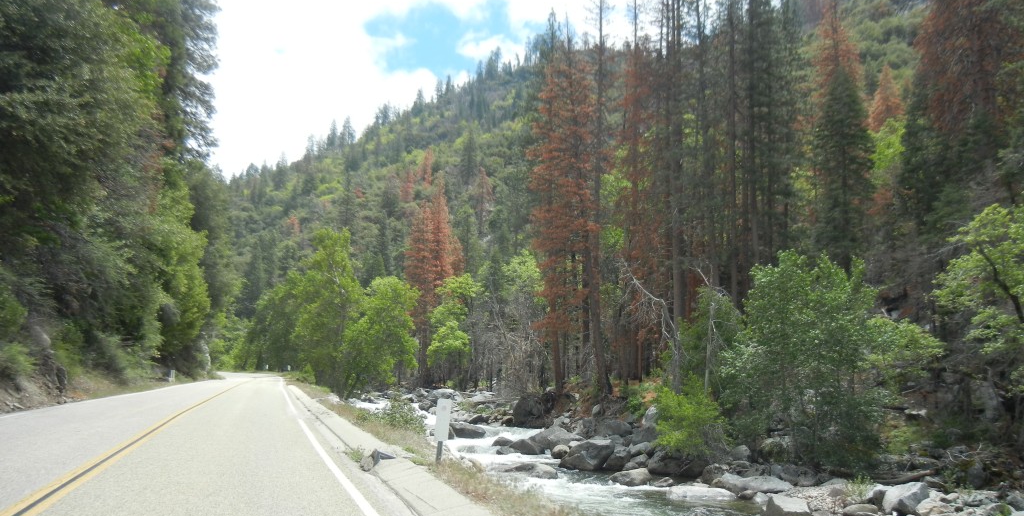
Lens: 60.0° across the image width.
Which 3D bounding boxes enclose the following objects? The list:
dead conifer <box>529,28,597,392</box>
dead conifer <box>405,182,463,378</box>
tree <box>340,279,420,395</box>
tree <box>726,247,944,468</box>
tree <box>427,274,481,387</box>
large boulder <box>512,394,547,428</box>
[{"bbox_3d":[4.277,-4.427,75.160,5.760,31.290,5.470,0,-7,3],"label":"dead conifer"},{"bbox_3d":[-10.844,2.919,122.602,8.010,27.200,8.010,1,-7,-5],"label":"dead conifer"},{"bbox_3d":[-9.227,5.431,61.802,5.430,8.330,5.160,1,-7,-8],"label":"tree"},{"bbox_3d":[11.273,3.522,31.313,7.690,7.640,6.540,-2,-8,20],"label":"tree"},{"bbox_3d":[-6.248,7.695,94.782,5.770,11.930,5.480,1,-7,-4],"label":"tree"},{"bbox_3d":[1.167,10.233,59.183,2.270,2.240,2.150,0,-7,1],"label":"large boulder"}]

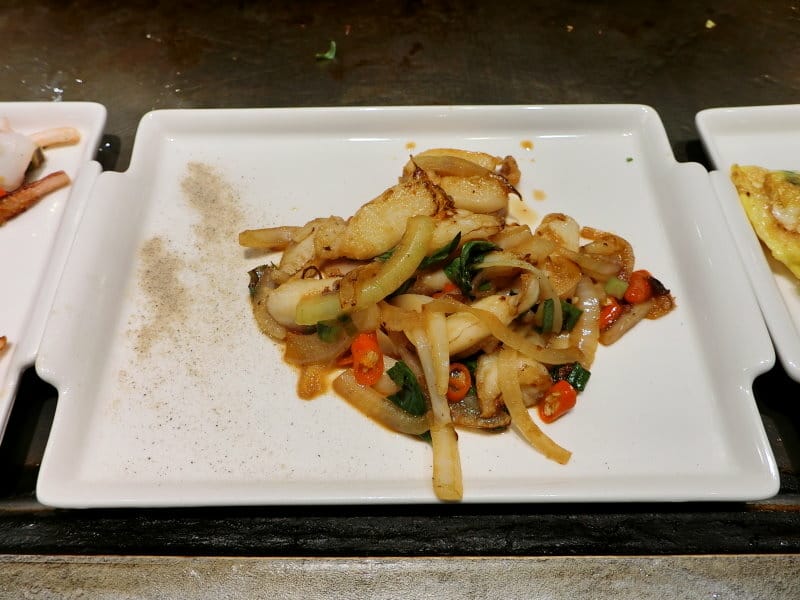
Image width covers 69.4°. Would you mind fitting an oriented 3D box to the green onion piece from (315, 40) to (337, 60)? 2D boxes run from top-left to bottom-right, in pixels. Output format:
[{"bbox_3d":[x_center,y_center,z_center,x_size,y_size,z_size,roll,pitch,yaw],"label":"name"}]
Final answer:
[{"bbox_3d":[-0.052,-0.175,0.405,0.015,0.006,0.013,0,60,0],"label":"green onion piece"}]

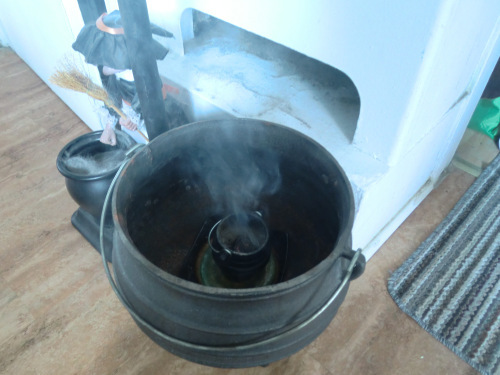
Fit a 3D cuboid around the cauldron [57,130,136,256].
[{"bbox_3d":[-0.513,-0.011,1.330,0.280,0.271,0.280,1,43,-1],"label":"cauldron"}]

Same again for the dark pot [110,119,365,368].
[{"bbox_3d":[-0.034,0.181,0.962,0.590,0.512,0.565,1,43,-1],"label":"dark pot"}]

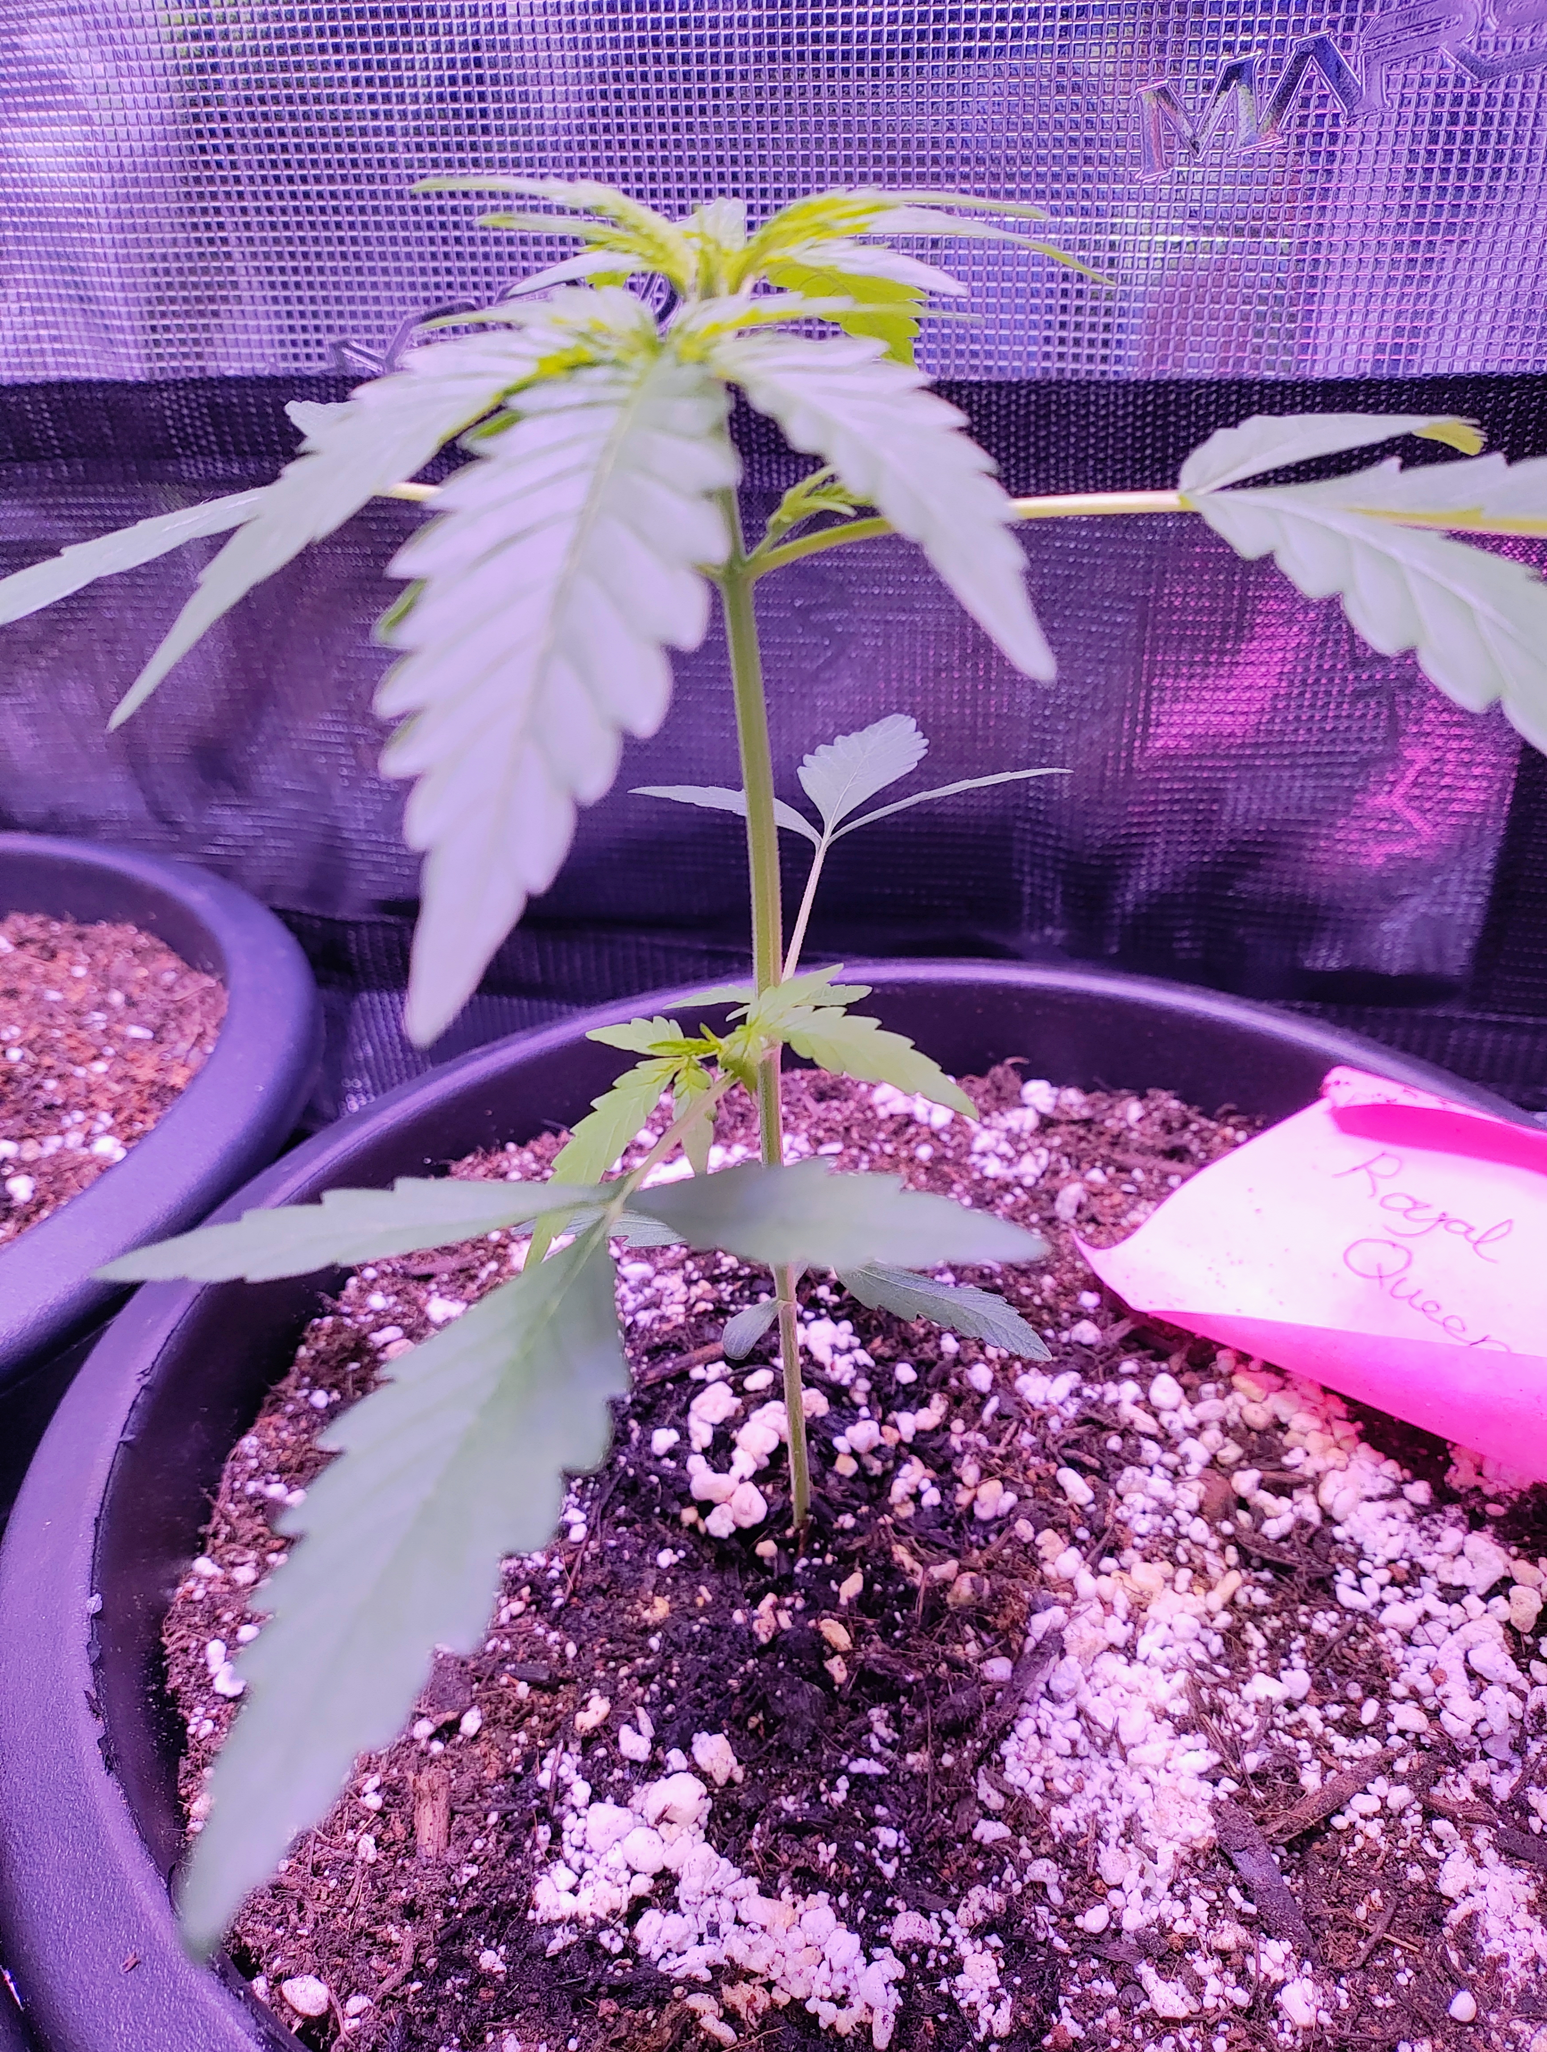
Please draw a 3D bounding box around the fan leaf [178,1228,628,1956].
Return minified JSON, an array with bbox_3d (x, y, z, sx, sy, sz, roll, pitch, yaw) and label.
[{"bbox_3d":[-0.033,0.050,0.142,0.027,0.009,0.073,14,60,27],"label":"fan leaf"}]

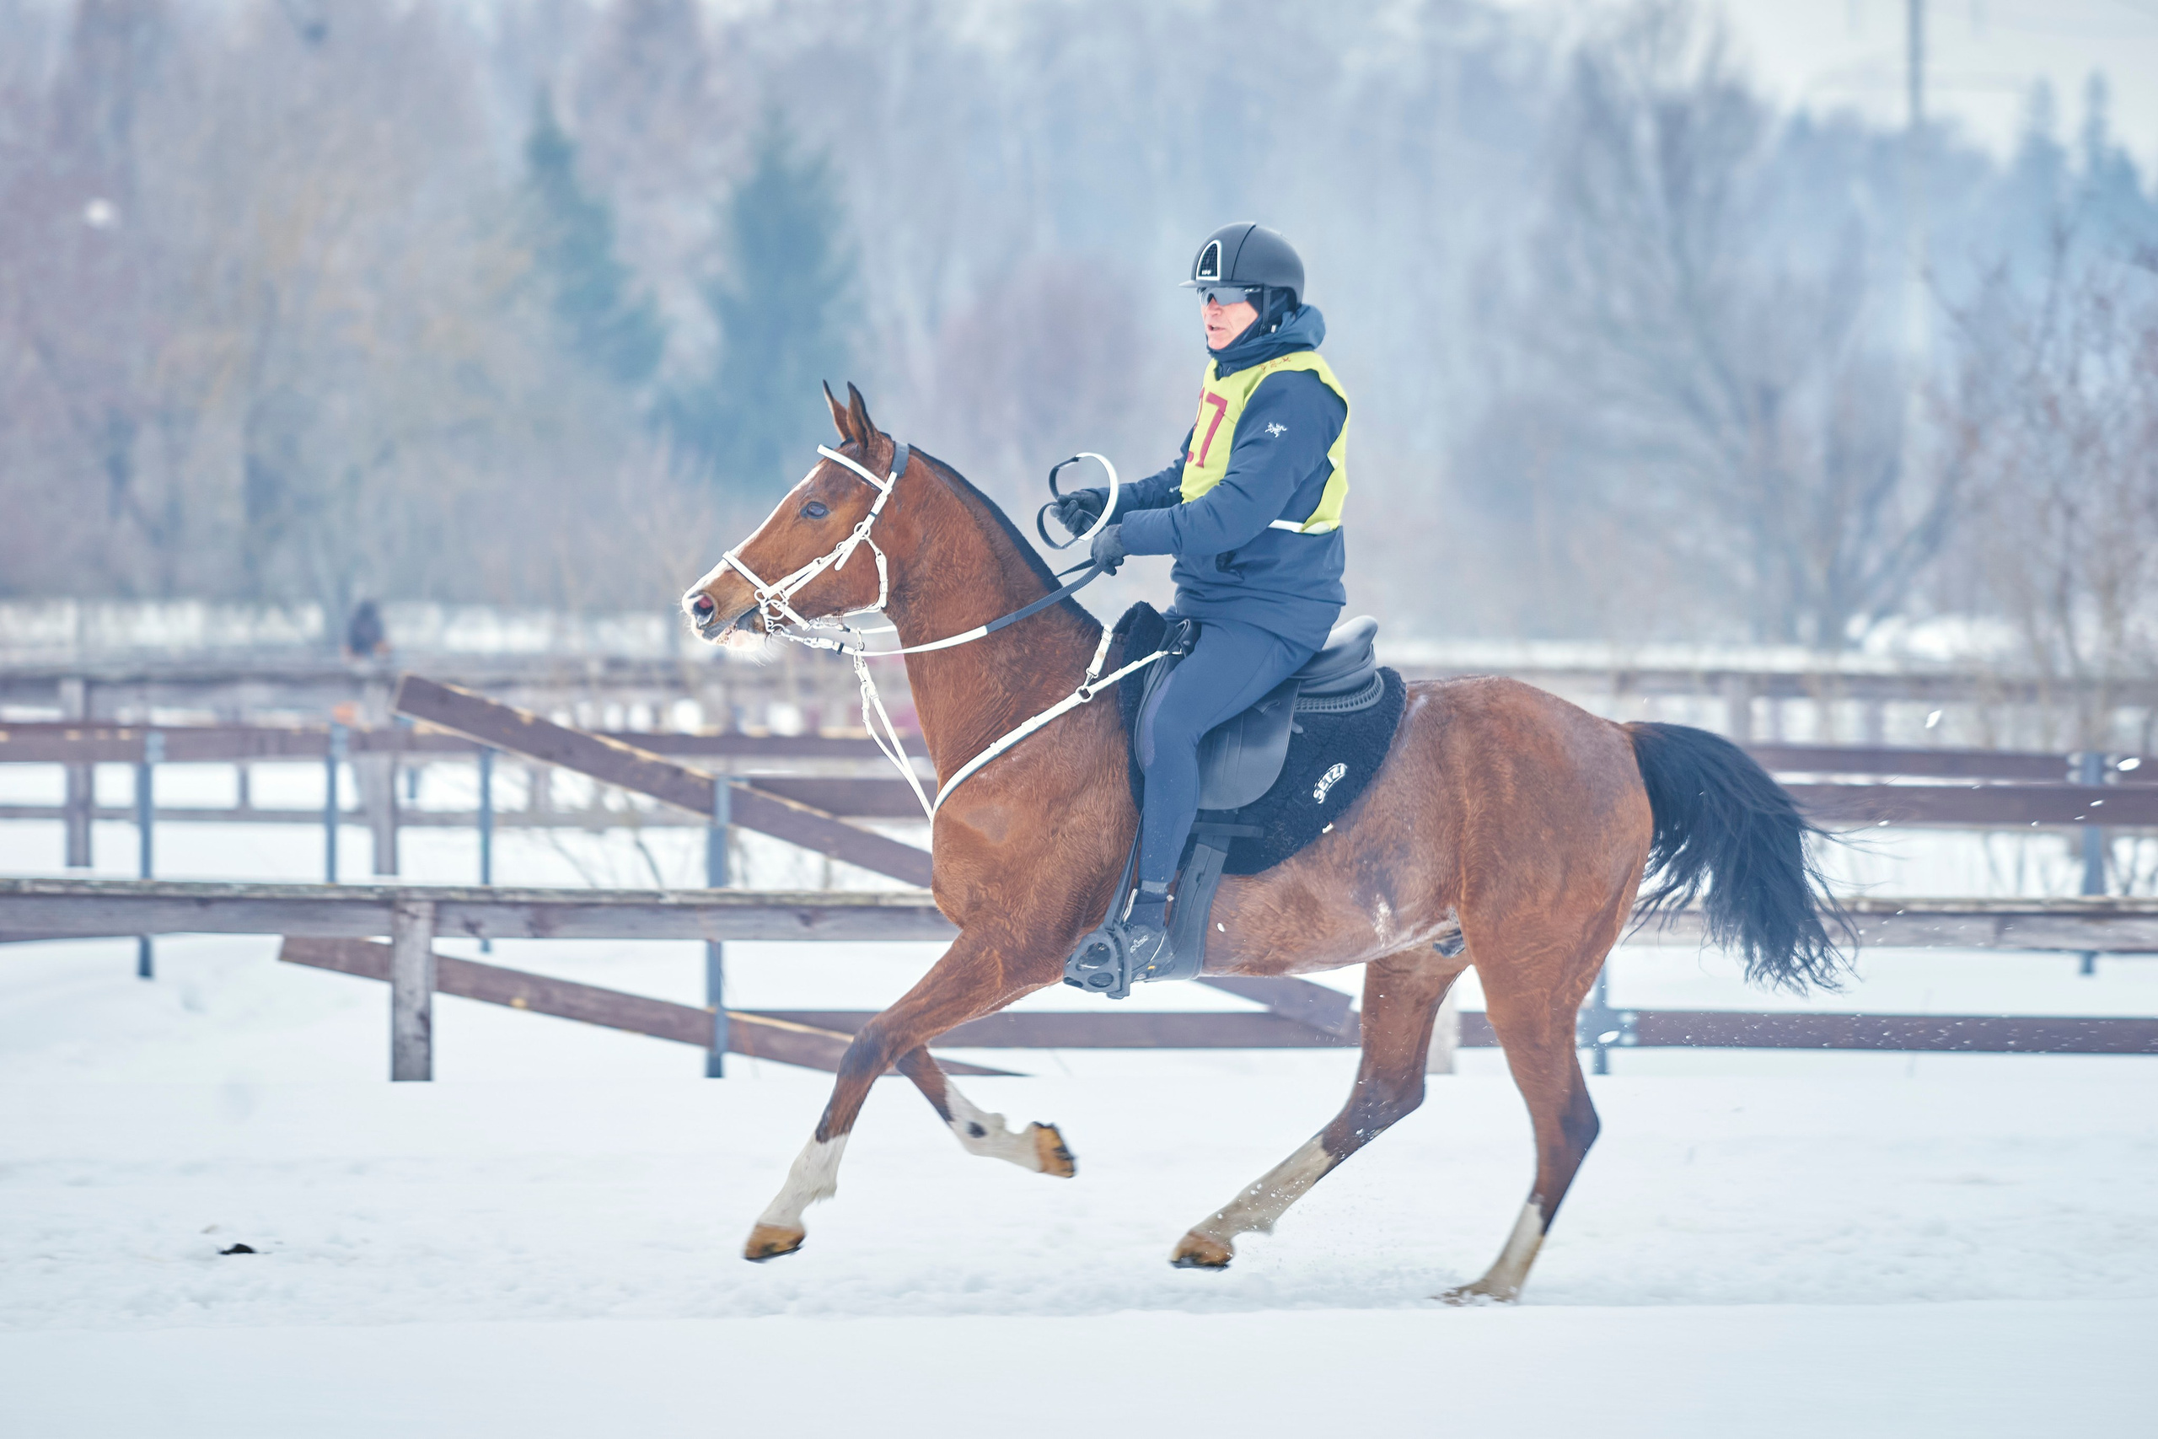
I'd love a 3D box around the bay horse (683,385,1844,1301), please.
[{"bbox_3d":[0.396,0.264,25.700,2.490,1.960,0.600,0,1,-8],"label":"bay horse"}]

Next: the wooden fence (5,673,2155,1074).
[{"bbox_3d":[0.002,0.456,35.500,7.000,1.200,0.400,0,1,0],"label":"wooden fence"}]

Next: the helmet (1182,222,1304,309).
[{"bbox_3d":[0.356,-0.973,25.700,0.285,0.190,0.215,-1,1,-42],"label":"helmet"}]

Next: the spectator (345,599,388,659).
[{"bbox_3d":[-8.913,-0.622,150.000,0.550,1.750,0.400,0,1,-5],"label":"spectator"}]

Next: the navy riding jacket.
[{"bbox_3d":[0.322,-0.516,25.700,0.500,0.740,0.550,0,1,-17],"label":"navy riding jacket"}]

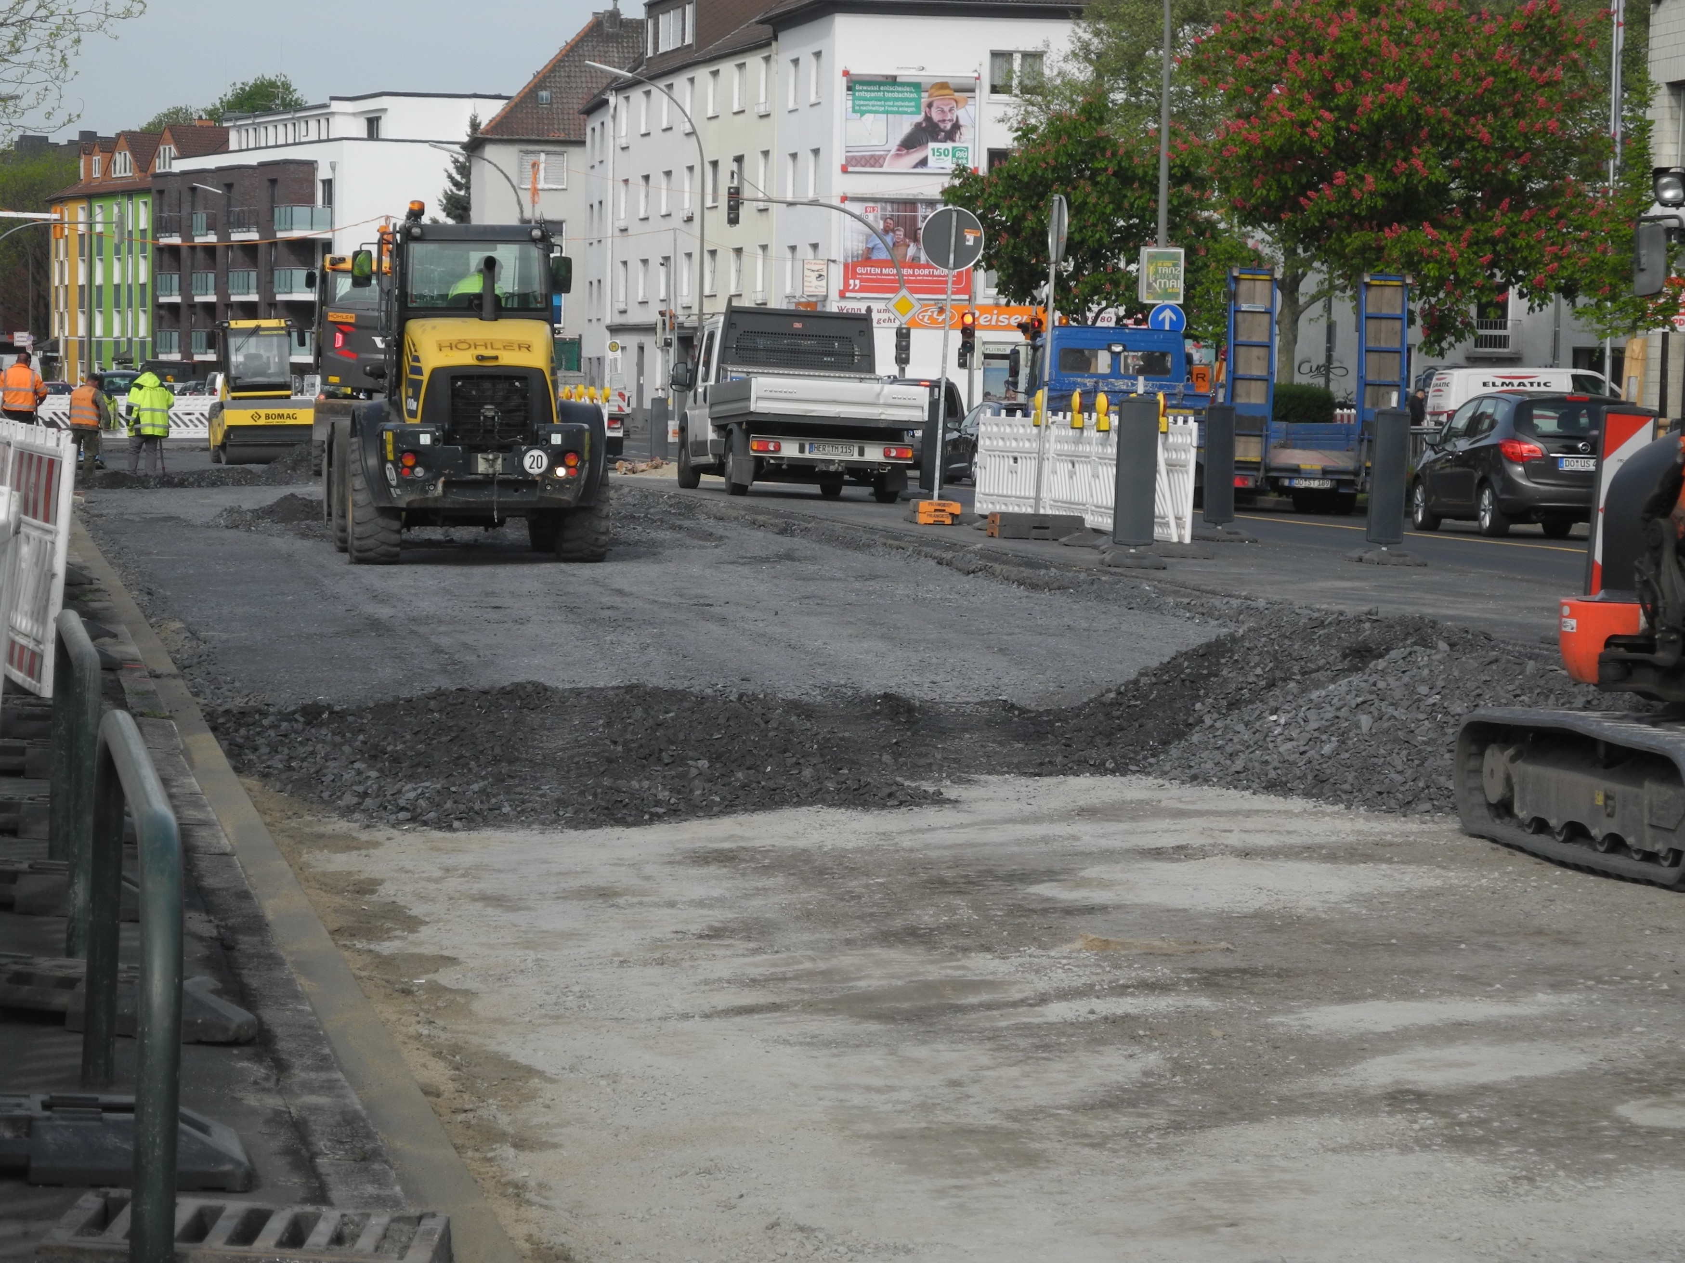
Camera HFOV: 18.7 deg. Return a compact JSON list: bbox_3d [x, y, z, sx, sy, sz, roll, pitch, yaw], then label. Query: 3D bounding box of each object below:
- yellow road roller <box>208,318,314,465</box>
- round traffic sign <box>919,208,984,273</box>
[{"bbox_3d":[-11.600,-4.774,101.600,1.850,2.880,4.800,0,3,-13],"label":"yellow road roller"},{"bbox_3d":[1.017,-3.606,47.000,0.600,0.600,0.050,3,3,-12],"label":"round traffic sign"}]

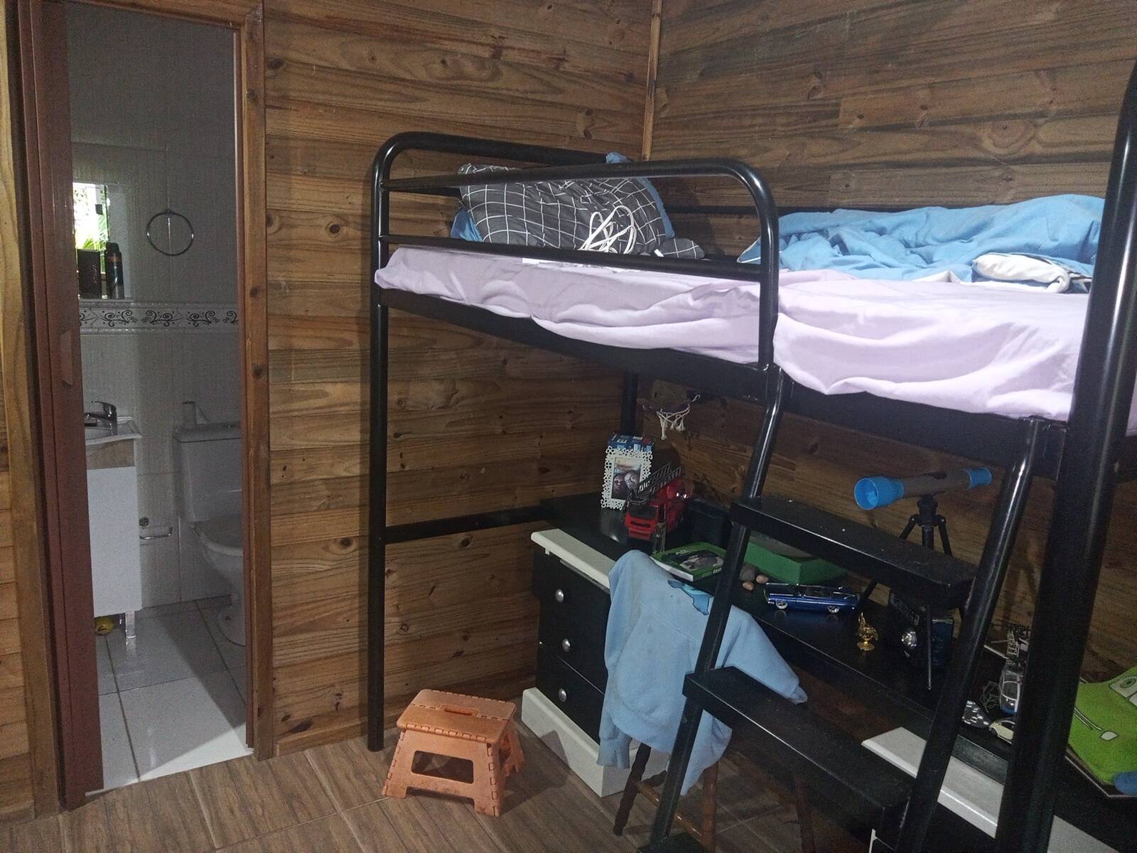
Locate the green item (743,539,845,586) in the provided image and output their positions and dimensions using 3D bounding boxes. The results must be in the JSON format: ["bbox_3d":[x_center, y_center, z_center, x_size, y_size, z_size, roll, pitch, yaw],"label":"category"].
[{"bbox_3d":[0.603,0.368,2.544,0.120,0.070,0.330,-4,14,-31],"label":"green item"}]

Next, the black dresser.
[{"bbox_3d":[0.199,0.663,2.923,0.430,0.580,0.450,-4,14,-31],"label":"black dresser"}]

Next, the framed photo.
[{"bbox_3d":[0.194,0.172,3.036,0.155,0.210,0.035,7,2,17],"label":"framed photo"}]

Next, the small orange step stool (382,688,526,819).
[{"bbox_3d":[-0.327,0.936,2.688,0.350,0.214,0.260,6,12,11],"label":"small orange step stool"}]

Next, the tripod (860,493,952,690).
[{"bbox_3d":[0.782,0.328,2.092,0.260,0.355,0.310,-4,14,-31],"label":"tripod"}]

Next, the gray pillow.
[{"bbox_3d":[0.002,-0.594,2.588,0.660,0.230,0.330,-4,14,-31],"label":"gray pillow"}]

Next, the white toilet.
[{"bbox_3d":[-1.261,0.409,3.572,0.390,0.780,0.640,-4,14,-31],"label":"white toilet"}]

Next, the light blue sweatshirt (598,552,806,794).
[{"bbox_3d":[0.261,0.620,2.143,0.230,0.550,0.600,-4,14,-31],"label":"light blue sweatshirt"}]

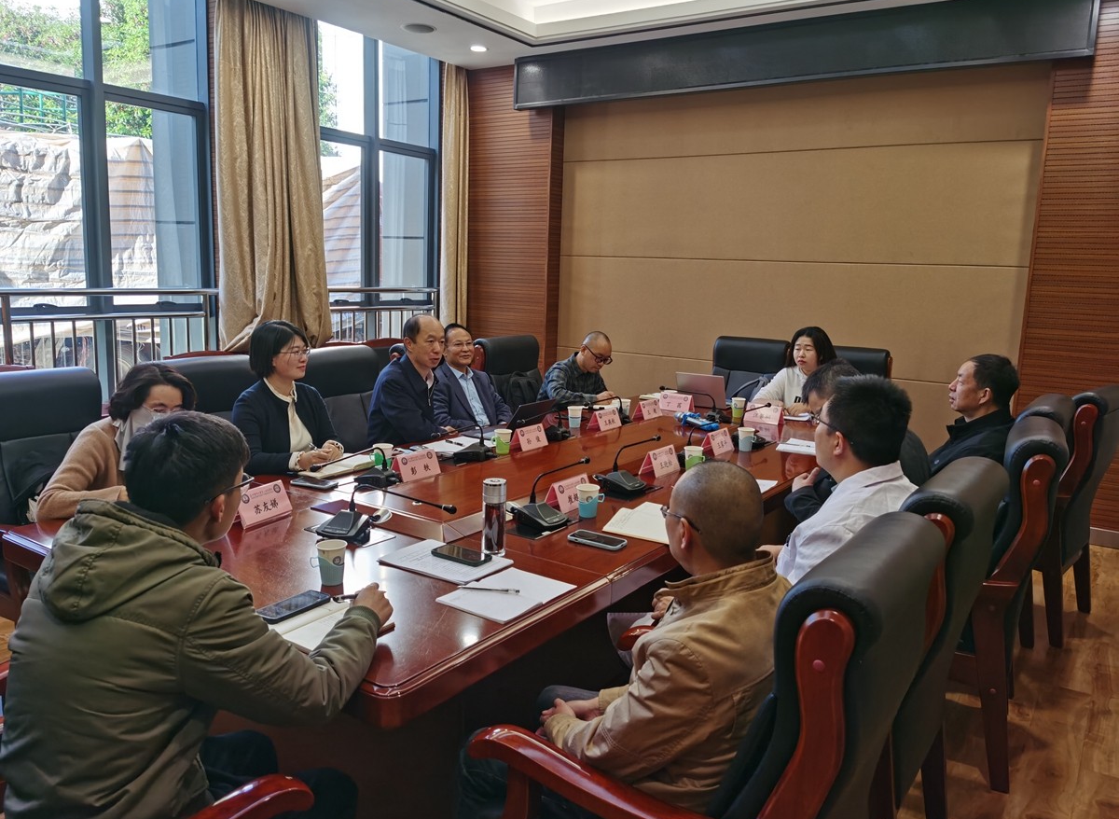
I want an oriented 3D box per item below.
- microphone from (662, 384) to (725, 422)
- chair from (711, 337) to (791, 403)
[{"bbox_3d":[0.762,-0.032,4.864,0.420,0.140,0.130,10,12,42],"label":"microphone"},{"bbox_3d":[1.167,0.091,5.964,0.640,1.110,0.750,8,11,34],"label":"chair"}]

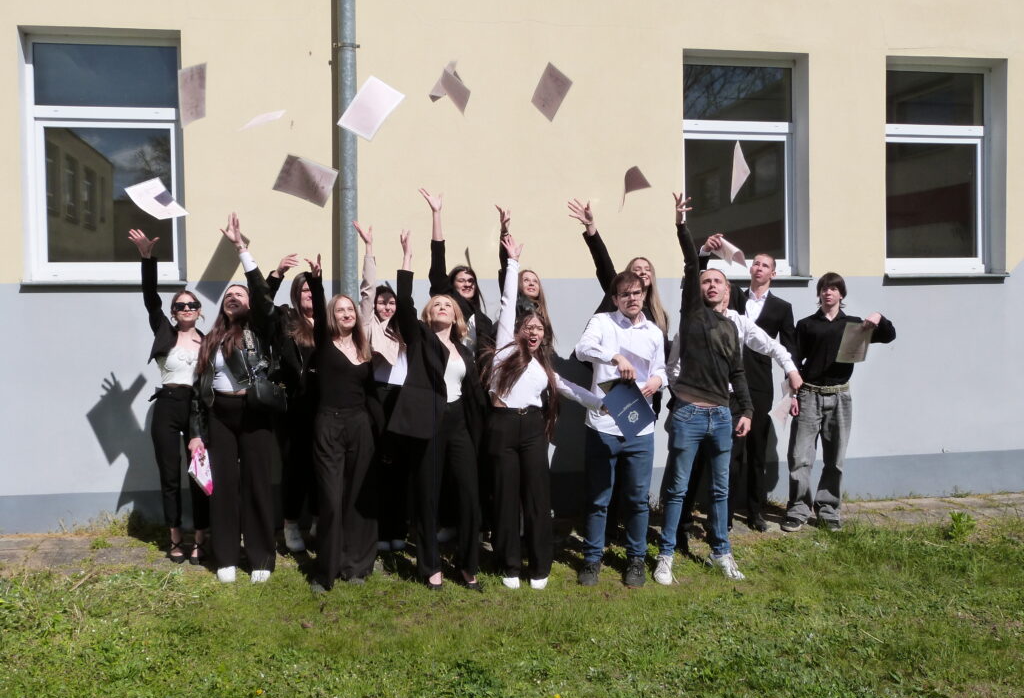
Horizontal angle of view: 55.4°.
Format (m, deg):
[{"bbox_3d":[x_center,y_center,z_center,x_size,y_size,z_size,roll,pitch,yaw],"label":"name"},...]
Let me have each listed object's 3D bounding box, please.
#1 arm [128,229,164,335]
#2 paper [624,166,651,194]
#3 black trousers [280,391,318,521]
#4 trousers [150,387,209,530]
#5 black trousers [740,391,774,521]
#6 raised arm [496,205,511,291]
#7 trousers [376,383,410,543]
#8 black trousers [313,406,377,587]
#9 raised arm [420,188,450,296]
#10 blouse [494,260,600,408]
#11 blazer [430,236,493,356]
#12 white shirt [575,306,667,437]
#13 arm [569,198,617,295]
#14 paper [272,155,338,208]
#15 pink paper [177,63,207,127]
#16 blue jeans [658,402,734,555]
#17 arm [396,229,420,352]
[{"bbox_3d":[-2.317,-0.419,6.240,0.170,0.680,0.170,-8,7,-8],"label":"arm"},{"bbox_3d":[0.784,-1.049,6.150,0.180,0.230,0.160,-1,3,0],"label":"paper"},{"bbox_3d":[-1.354,0.692,6.280,0.340,0.880,0.280,-1,2,-14],"label":"black trousers"},{"bbox_3d":[-2.078,0.684,6.100,0.360,0.900,0.260,-1,3,-6],"label":"trousers"},{"bbox_3d":[1.626,0.693,6.600,0.370,0.940,0.270,-1,3,-11],"label":"black trousers"},{"bbox_3d":[-0.043,-0.636,6.500,0.140,0.660,0.180,-1,3,0],"label":"raised arm"},{"bbox_3d":[-0.784,0.751,6.350,0.350,1.030,0.270,-1,2,-6],"label":"trousers"},{"bbox_3d":[-0.944,0.825,5.500,0.370,1.010,0.300,-1,3,0],"label":"black trousers"},{"bbox_3d":[-0.497,-0.687,6.300,0.170,0.710,0.160,-3,3,0],"label":"raised arm"},{"bbox_3d":[0.193,-0.075,5.450,0.630,0.850,0.360,-1,3,-9],"label":"blouse"},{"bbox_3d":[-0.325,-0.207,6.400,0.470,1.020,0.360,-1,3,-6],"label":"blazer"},{"bbox_3d":[0.619,0.141,5.620,0.510,0.740,0.350,-1,3,0],"label":"white shirt"},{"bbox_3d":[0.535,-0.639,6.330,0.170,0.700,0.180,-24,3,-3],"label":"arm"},{"bbox_3d":[-1.084,-0.881,5.130,0.295,0.210,0.025,14,24,-31],"label":"paper"},{"bbox_3d":[-1.667,-1.327,5.100,0.020,0.297,0.210,19,33,14],"label":"pink paper"},{"bbox_3d":[1.075,0.759,5.720,0.400,0.890,0.290,-1,3,-10],"label":"blue jeans"},{"bbox_3d":[-0.610,-0.347,5.700,0.150,0.700,0.170,-2,2,-6],"label":"arm"}]

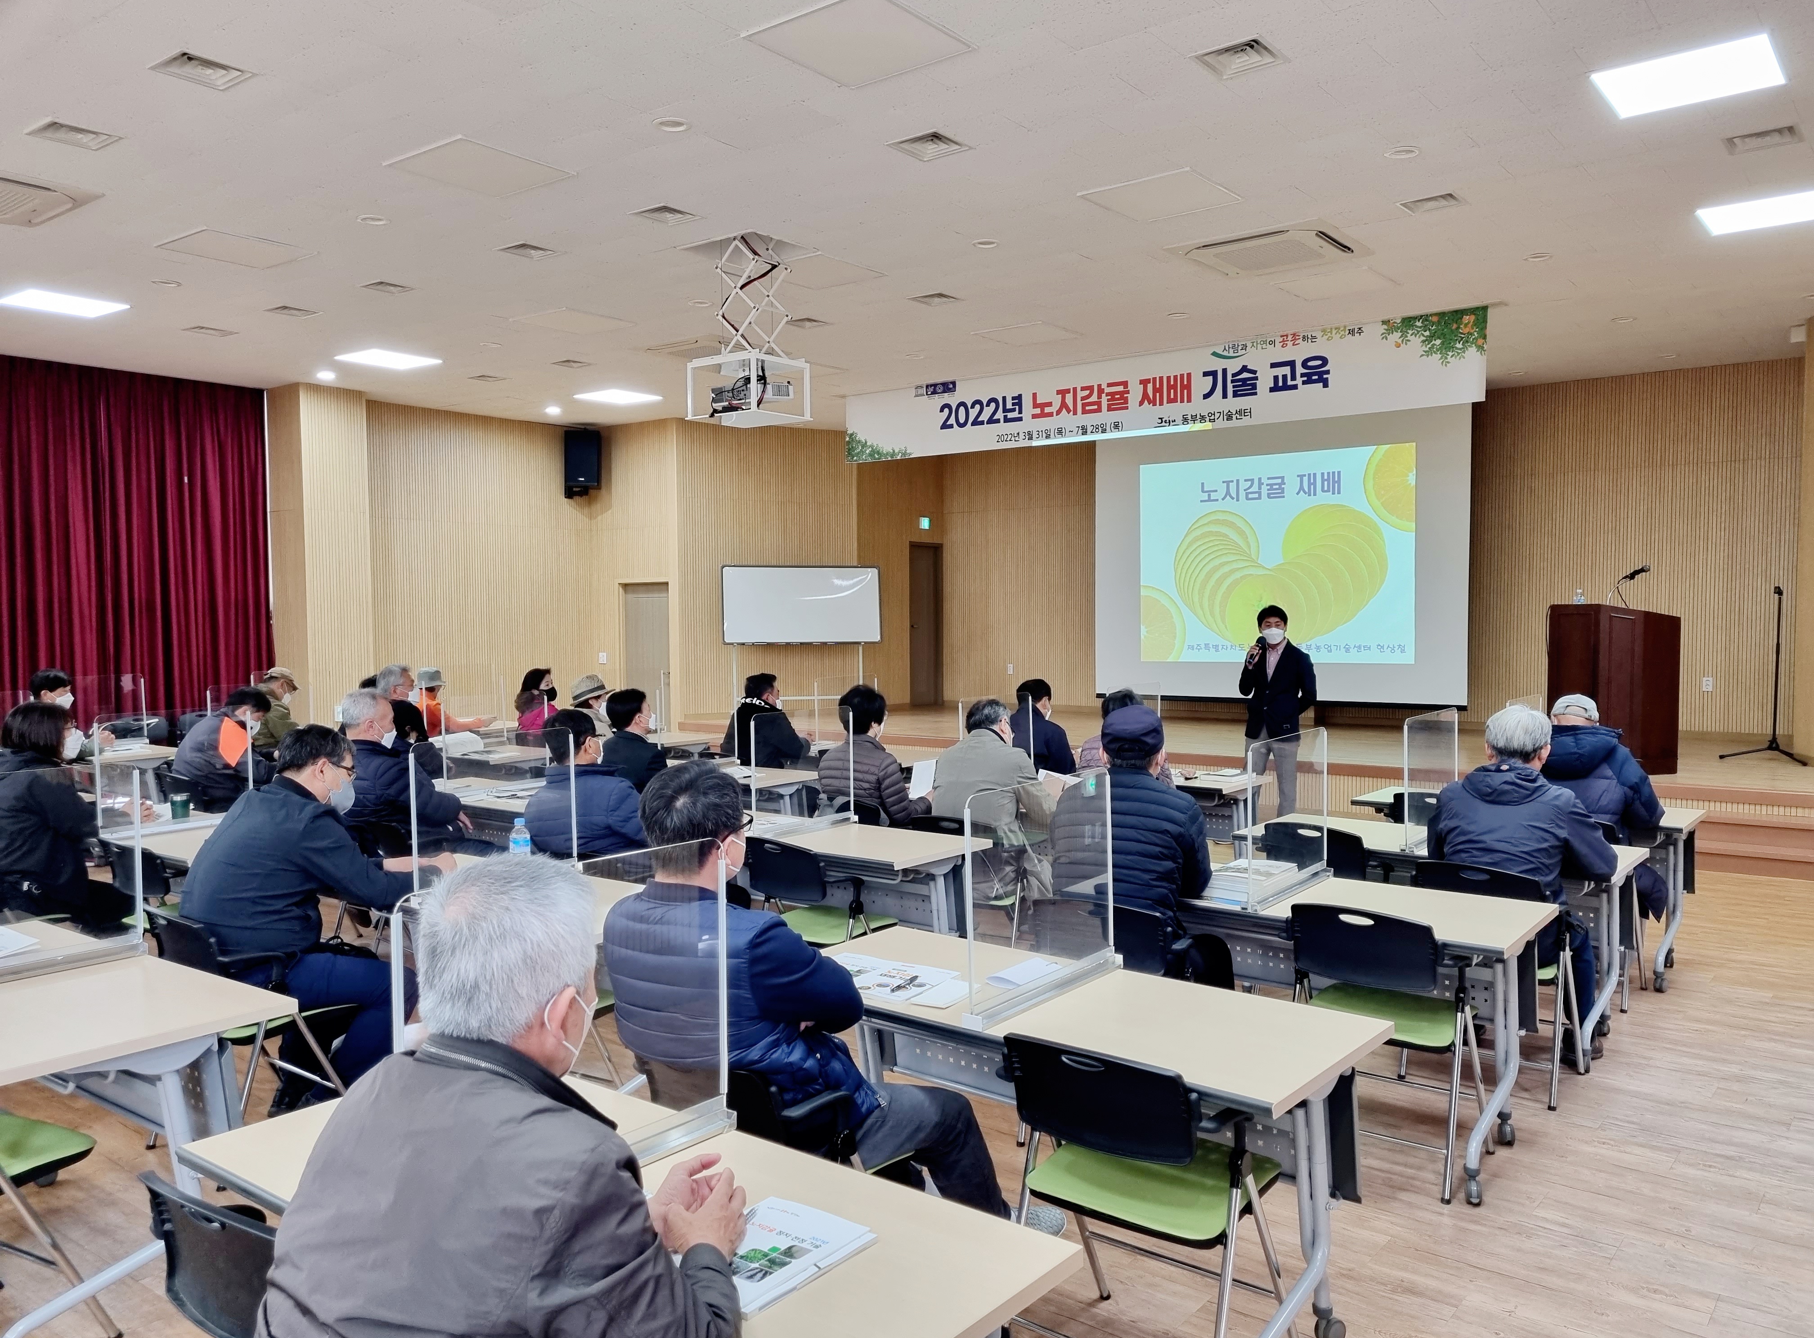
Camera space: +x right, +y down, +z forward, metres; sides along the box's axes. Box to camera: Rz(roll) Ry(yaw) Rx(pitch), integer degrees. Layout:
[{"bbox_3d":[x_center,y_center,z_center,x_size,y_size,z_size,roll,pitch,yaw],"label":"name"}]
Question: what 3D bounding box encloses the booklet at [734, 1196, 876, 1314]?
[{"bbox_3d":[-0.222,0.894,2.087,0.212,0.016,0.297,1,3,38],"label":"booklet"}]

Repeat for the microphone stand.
[{"bbox_3d":[7.387,0.029,11.469,0.600,1.480,0.680,-2,3,-29],"label":"microphone stand"}]

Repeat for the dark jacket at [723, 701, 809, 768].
[{"bbox_3d":[-0.957,0.521,9.151,0.570,0.660,0.550,2,3,39],"label":"dark jacket"}]

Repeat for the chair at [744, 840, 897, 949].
[{"bbox_3d":[-0.381,1.084,5.577,0.540,0.825,0.575,1,3,35],"label":"chair"}]

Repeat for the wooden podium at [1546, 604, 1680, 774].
[{"bbox_3d":[5.603,0.148,10.838,0.620,1.310,0.700,-1,3,-22],"label":"wooden podium"}]

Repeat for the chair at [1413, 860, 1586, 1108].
[{"bbox_3d":[2.138,1.092,4.975,0.540,0.825,0.575,1,3,38],"label":"chair"}]

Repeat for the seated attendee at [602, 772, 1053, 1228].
[{"bbox_3d":[-0.145,0.888,3.410,0.600,1.390,1.220,1,3,38],"label":"seated attendee"}]

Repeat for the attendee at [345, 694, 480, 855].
[{"bbox_3d":[-2.162,0.746,6.213,0.560,1.300,0.820,1,3,38],"label":"attendee"}]

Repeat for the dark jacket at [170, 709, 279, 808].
[{"bbox_3d":[-3.354,0.504,6.709,0.520,0.620,0.520,1,3,38],"label":"dark jacket"}]

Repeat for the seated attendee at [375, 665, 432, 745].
[{"bbox_3d":[-3.613,0.662,9.806,0.540,1.370,0.780,1,3,38],"label":"seated attendee"}]

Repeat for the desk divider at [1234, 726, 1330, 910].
[{"bbox_3d":[1.315,0.501,4.676,0.060,0.545,0.680,2,3,38],"label":"desk divider"}]

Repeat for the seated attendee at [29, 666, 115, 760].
[{"bbox_3d":[-5.912,0.697,9.560,0.540,1.350,0.780,1,3,38],"label":"seated attendee"}]

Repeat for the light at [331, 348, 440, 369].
[{"bbox_3d":[-4.348,-2.590,11.427,0.630,0.050,0.630,1,3,38],"label":"light"}]

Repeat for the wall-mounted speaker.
[{"bbox_3d":[-3.850,-2.435,16.200,0.440,0.800,0.420,0,2,-6],"label":"wall-mounted speaker"}]

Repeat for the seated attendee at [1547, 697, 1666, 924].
[{"bbox_3d":[3.076,0.782,6.177,0.600,1.335,0.800,1,3,38],"label":"seated attendee"}]

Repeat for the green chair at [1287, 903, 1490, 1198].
[{"bbox_3d":[1.482,1.126,4.245,0.540,0.825,0.575,1,3,38],"label":"green chair"}]

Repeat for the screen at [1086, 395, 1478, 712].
[{"bbox_3d":[3.725,-1.161,14.155,4.050,3.020,0.070,1,3,38],"label":"screen"}]

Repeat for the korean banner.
[{"bbox_3d":[1.787,-2.320,11.651,6.030,0.670,0.030,1,3,38],"label":"korean banner"}]

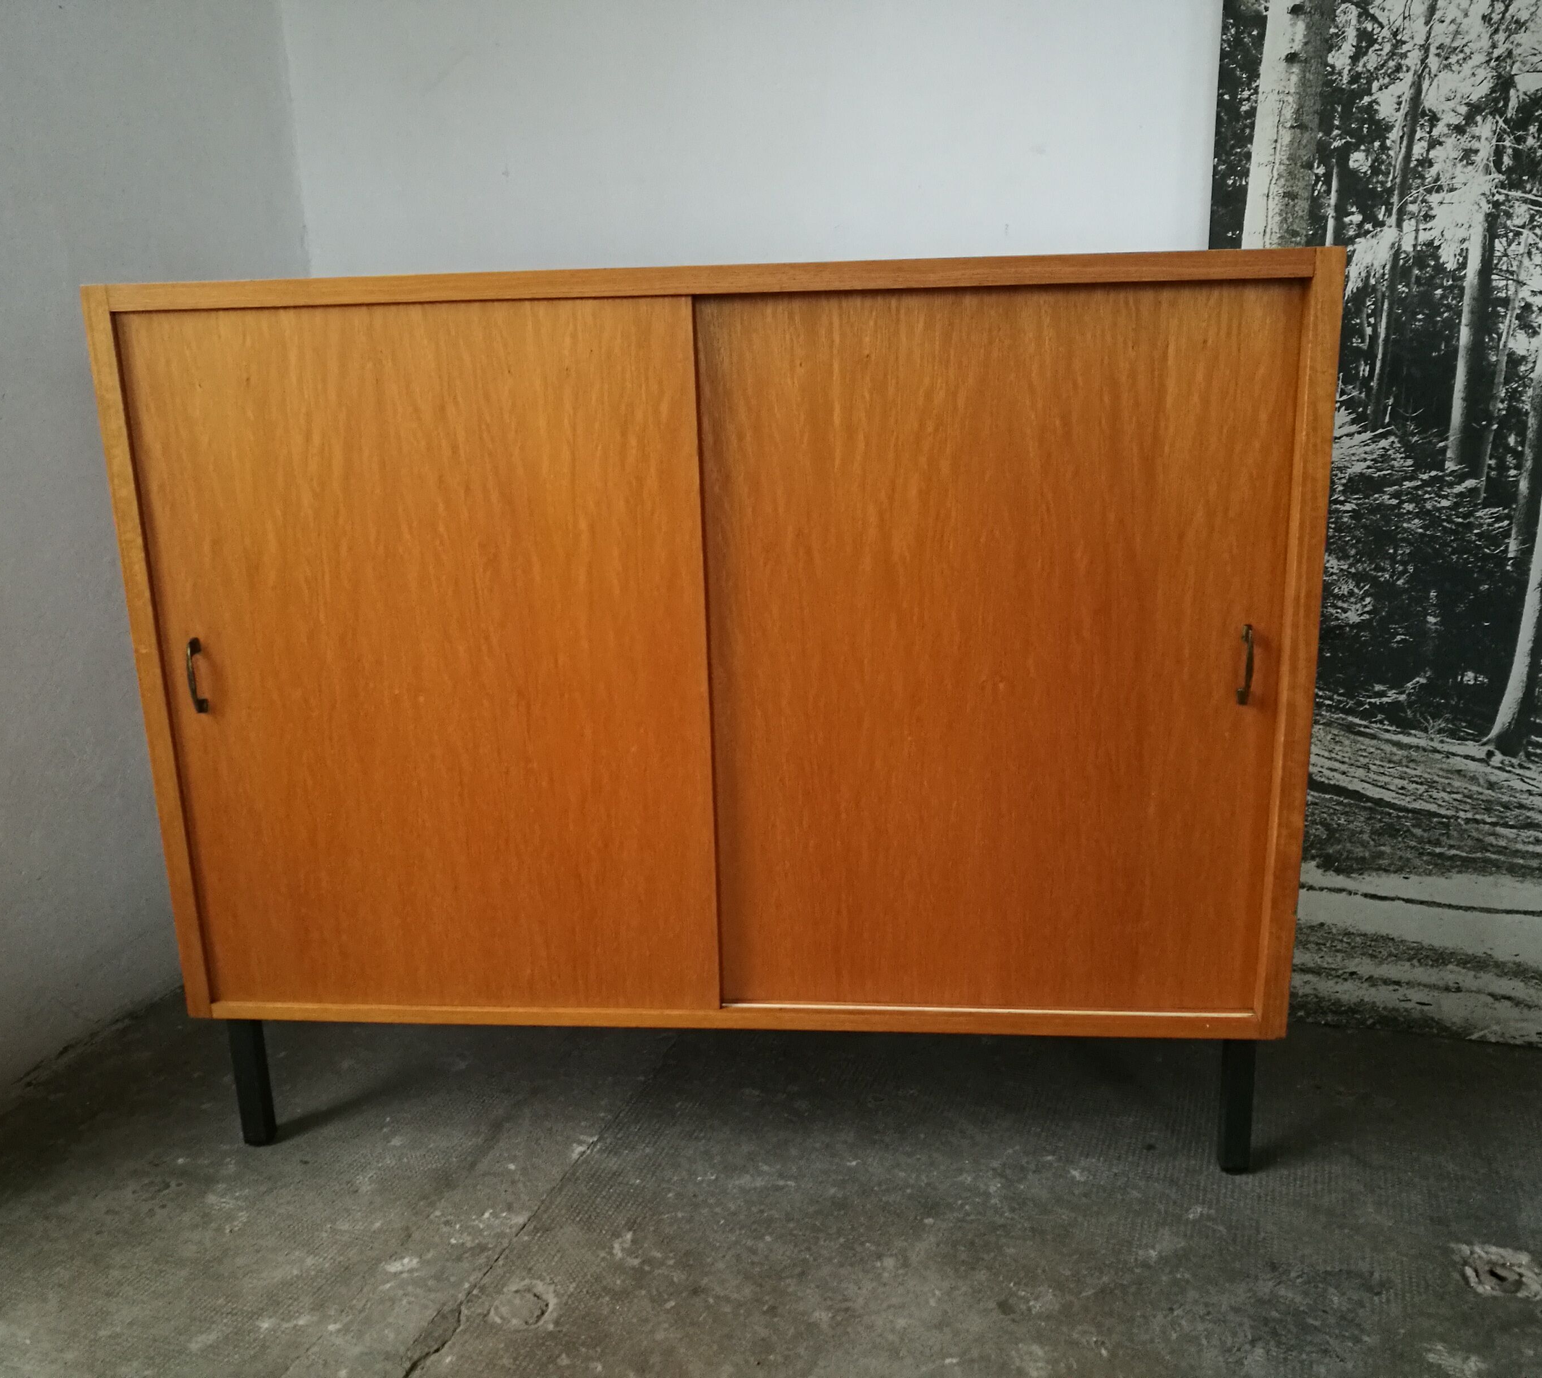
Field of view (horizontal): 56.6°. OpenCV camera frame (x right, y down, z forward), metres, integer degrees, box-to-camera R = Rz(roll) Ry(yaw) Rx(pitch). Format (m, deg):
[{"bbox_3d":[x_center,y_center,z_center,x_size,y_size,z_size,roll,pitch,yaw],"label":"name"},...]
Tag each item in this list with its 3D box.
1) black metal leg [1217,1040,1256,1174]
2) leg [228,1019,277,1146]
[{"bbox_3d":[0.503,0.432,1.547,0.028,0.193,0.028,0,15,5],"label":"black metal leg"},{"bbox_3d":[-0.598,0.435,1.649,0.028,0.193,0.028,0,15,5],"label":"leg"}]

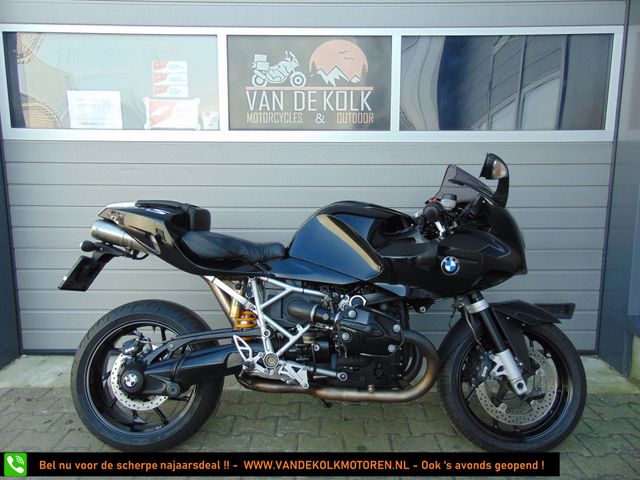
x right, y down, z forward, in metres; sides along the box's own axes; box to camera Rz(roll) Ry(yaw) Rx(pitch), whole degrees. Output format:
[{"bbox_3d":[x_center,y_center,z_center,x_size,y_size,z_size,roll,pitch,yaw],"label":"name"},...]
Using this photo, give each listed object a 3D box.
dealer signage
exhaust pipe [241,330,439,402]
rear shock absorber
[{"bbox_3d":[-0.056,-0.882,2.614,0.920,0.515,0.025,0,8,0],"label":"dealer signage"},{"bbox_3d":[0.053,0.463,1.740,0.730,0.280,0.250,0,2,1],"label":"exhaust pipe"},{"bbox_3d":[-0.309,0.301,1.904,0.105,0.260,0.085,-6,2,2],"label":"rear shock absorber"}]

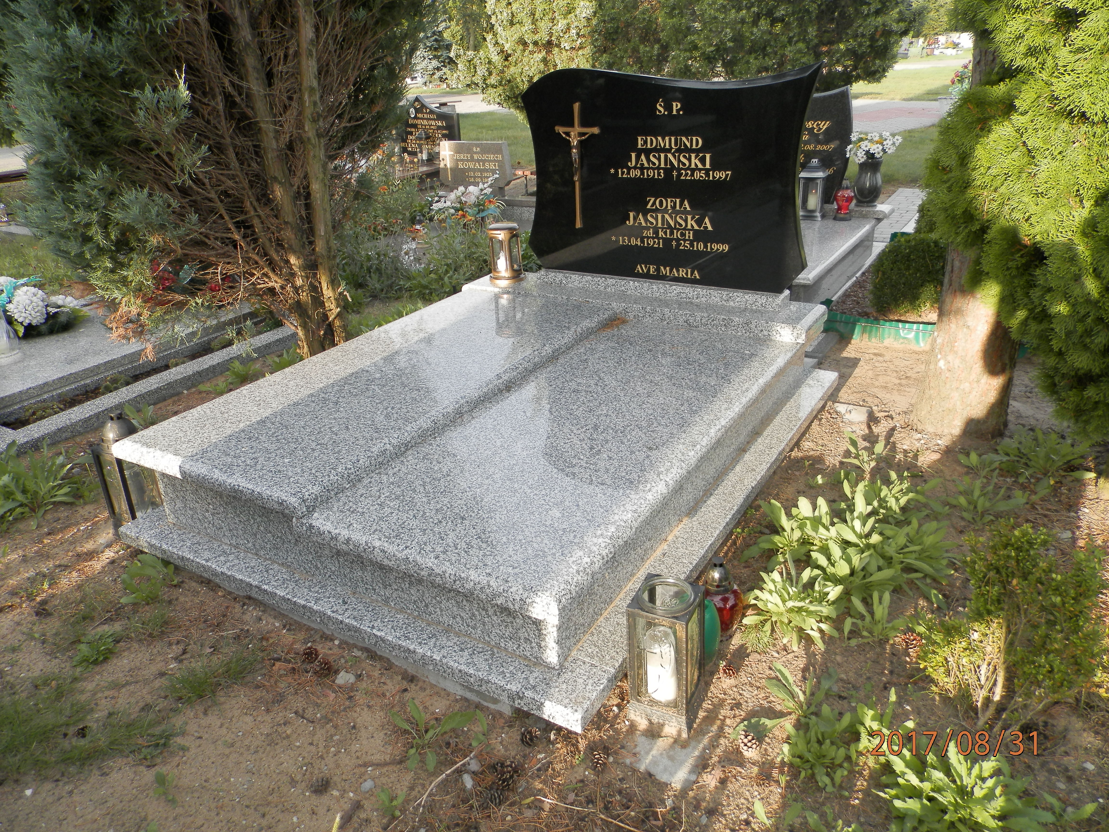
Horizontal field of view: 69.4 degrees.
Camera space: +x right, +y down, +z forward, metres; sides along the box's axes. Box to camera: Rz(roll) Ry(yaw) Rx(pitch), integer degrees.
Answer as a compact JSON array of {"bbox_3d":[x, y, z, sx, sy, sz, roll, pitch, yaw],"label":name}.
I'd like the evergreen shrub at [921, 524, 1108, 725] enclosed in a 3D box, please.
[{"bbox_3d":[0.896,0.439,1.619,0.340,0.370,0.320,11,28,30],"label":"evergreen shrub"}]

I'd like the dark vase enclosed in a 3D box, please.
[{"bbox_3d":[2.050,-1.527,5.242,0.195,0.290,0.195,11,28,30],"label":"dark vase"}]

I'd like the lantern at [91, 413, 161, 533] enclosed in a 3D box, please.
[{"bbox_3d":[-1.355,0.168,2.563,0.133,0.383,0.133,12,27,29],"label":"lantern"}]

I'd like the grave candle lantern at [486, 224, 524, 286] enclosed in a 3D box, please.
[{"bbox_3d":[-0.229,-0.770,3.787,0.175,0.260,0.175,-3,24,1],"label":"grave candle lantern"}]

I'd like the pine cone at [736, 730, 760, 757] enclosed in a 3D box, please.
[{"bbox_3d":[0.407,0.690,1.689,0.044,0.042,0.053,4,24,15],"label":"pine cone"}]

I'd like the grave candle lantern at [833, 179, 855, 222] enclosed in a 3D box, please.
[{"bbox_3d":[1.848,-1.379,5.112,0.133,0.243,0.120,11,28,30],"label":"grave candle lantern"}]

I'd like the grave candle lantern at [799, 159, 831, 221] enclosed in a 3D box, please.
[{"bbox_3d":[1.613,-1.431,4.976,0.160,0.375,0.160,12,27,29],"label":"grave candle lantern"}]

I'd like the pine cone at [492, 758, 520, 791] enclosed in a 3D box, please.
[{"bbox_3d":[-0.099,0.733,1.637,0.050,0.045,0.056,-5,24,-6],"label":"pine cone"}]

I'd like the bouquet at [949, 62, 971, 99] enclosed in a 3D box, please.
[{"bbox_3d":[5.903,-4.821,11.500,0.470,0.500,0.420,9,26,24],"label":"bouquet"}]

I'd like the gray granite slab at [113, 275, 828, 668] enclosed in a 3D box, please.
[{"bbox_3d":[-0.082,-0.057,2.859,1.517,0.320,2.162,12,27,29],"label":"gray granite slab"}]

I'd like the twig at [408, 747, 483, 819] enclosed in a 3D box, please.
[{"bbox_3d":[-0.218,0.712,1.592,0.040,0.025,0.205,12,28,31],"label":"twig"}]

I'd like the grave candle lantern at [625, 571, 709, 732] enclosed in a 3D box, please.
[{"bbox_3d":[0.236,0.500,1.678,0.127,0.296,0.127,9,27,25],"label":"grave candle lantern"}]

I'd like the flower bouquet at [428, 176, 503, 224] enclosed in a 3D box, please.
[{"bbox_3d":[-0.624,-1.497,5.570,0.460,0.310,0.320,11,28,30],"label":"flower bouquet"}]

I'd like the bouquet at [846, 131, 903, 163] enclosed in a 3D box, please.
[{"bbox_3d":[2.046,-1.720,5.120,0.340,0.200,0.270,11,28,30],"label":"bouquet"}]

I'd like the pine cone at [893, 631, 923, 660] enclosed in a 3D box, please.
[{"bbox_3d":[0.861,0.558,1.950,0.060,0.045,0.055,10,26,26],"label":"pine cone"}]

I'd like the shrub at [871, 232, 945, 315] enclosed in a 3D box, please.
[{"bbox_3d":[1.767,-0.709,3.988,0.360,0.390,0.360,11,28,30],"label":"shrub"}]

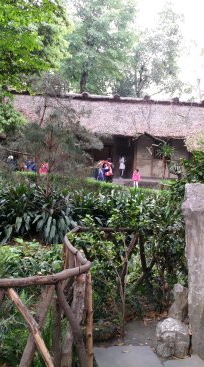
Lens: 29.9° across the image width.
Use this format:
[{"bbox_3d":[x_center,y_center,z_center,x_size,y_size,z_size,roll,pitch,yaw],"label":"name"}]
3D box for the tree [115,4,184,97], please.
[{"bbox_3d":[4.747,-8.946,39.000,6.800,16.500,6.800,2,3,0],"label":"tree"}]

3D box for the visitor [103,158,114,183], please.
[{"bbox_3d":[0.349,-0.549,20.500,0.550,1.660,0.500,0,4,-30],"label":"visitor"}]

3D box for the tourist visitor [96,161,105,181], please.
[{"bbox_3d":[-0.081,-0.540,20.600,0.550,1.600,0.500,0,4,-30],"label":"tourist visitor"}]

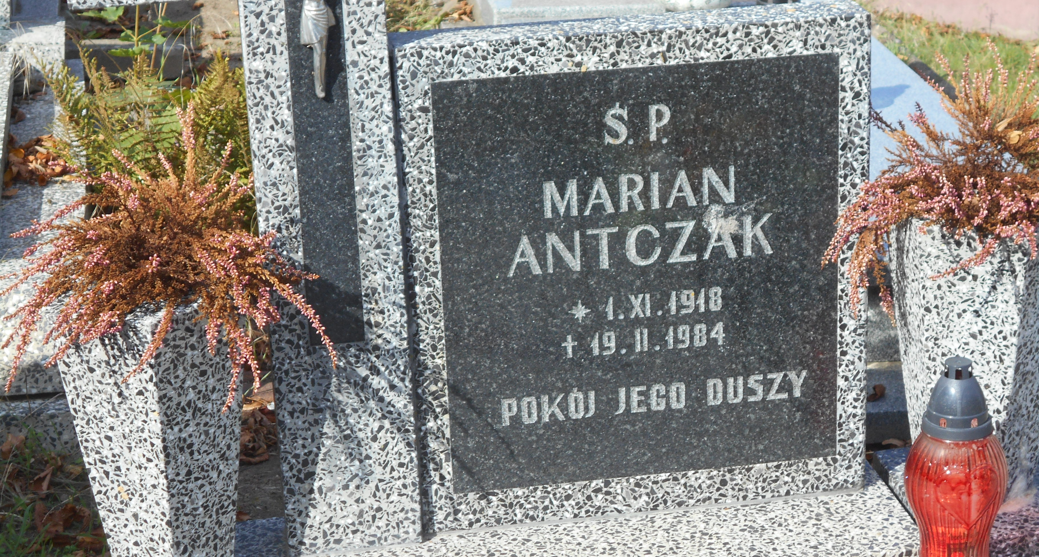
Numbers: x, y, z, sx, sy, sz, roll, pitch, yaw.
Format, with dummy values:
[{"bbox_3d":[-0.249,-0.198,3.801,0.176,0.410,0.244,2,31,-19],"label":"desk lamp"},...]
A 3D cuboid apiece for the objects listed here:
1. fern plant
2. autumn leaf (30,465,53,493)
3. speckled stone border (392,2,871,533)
[{"bbox_3d":[-0.557,-0.181,3.585,0.360,0.370,0.340,-5,19,-8],"label":"fern plant"},{"bbox_3d":[-0.606,0.254,2.892,0.032,0.024,0.033,-5,19,-8],"label":"autumn leaf"},{"bbox_3d":[0.118,-0.009,2.297,0.459,0.503,0.069,-5,19,-8],"label":"speckled stone border"}]

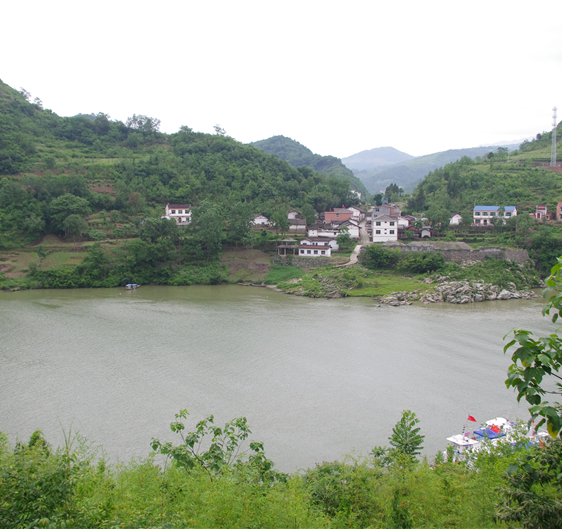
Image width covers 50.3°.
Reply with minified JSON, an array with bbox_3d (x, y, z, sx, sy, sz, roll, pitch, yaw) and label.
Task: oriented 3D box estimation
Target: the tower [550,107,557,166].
[{"bbox_3d":[176.850,-82.620,388.000,4.000,39.300,4.000,2,4,25],"label":"tower"}]

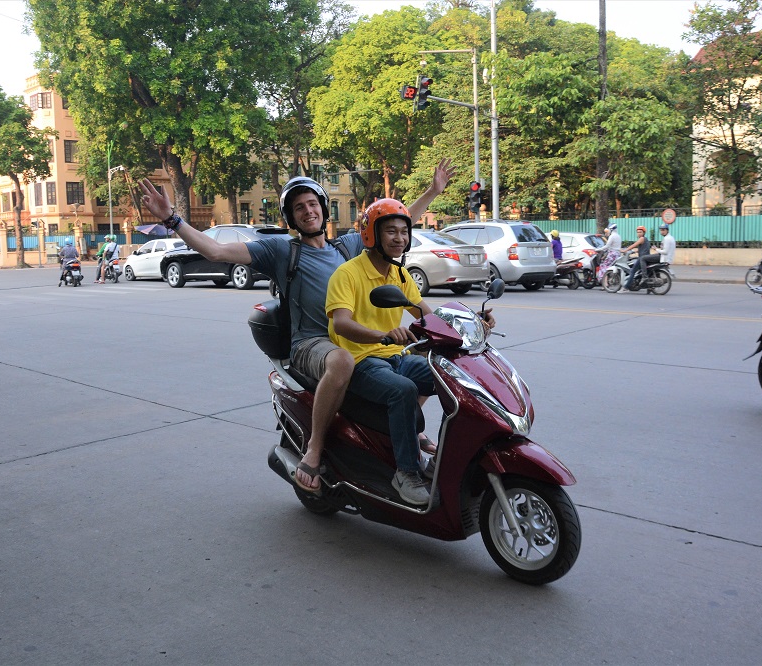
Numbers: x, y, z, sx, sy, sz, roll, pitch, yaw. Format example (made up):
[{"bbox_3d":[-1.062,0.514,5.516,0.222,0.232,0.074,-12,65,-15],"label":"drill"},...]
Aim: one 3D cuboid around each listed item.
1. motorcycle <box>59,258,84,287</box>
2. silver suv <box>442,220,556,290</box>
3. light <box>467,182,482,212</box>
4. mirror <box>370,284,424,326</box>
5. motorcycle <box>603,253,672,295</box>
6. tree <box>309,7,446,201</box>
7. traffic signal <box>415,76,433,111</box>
[{"bbox_3d":[-9.428,-1.948,22.800,0.680,1.060,1.800,-6,9,-32],"label":"motorcycle"},{"bbox_3d":[2.286,-1.991,19.414,1.800,1.660,4.500,-8,11,-44],"label":"silver suv"},{"bbox_3d":[3.554,-5.151,28.500,0.400,1.150,0.360,-8,10,-44],"label":"light"},{"bbox_3d":[0.065,-0.109,2.978,0.220,0.170,0.100,-5,8,-30],"label":"mirror"},{"bbox_3d":[6.166,-1.456,17.934,0.680,1.060,1.900,-8,10,-44],"label":"motorcycle"},{"bbox_3d":[-0.076,-9.937,38.000,7.800,12.400,7.800,-1,8,0],"label":"tree"},{"bbox_3d":[1.377,-7.667,24.000,0.380,1.100,0.420,7,11,44],"label":"traffic signal"}]

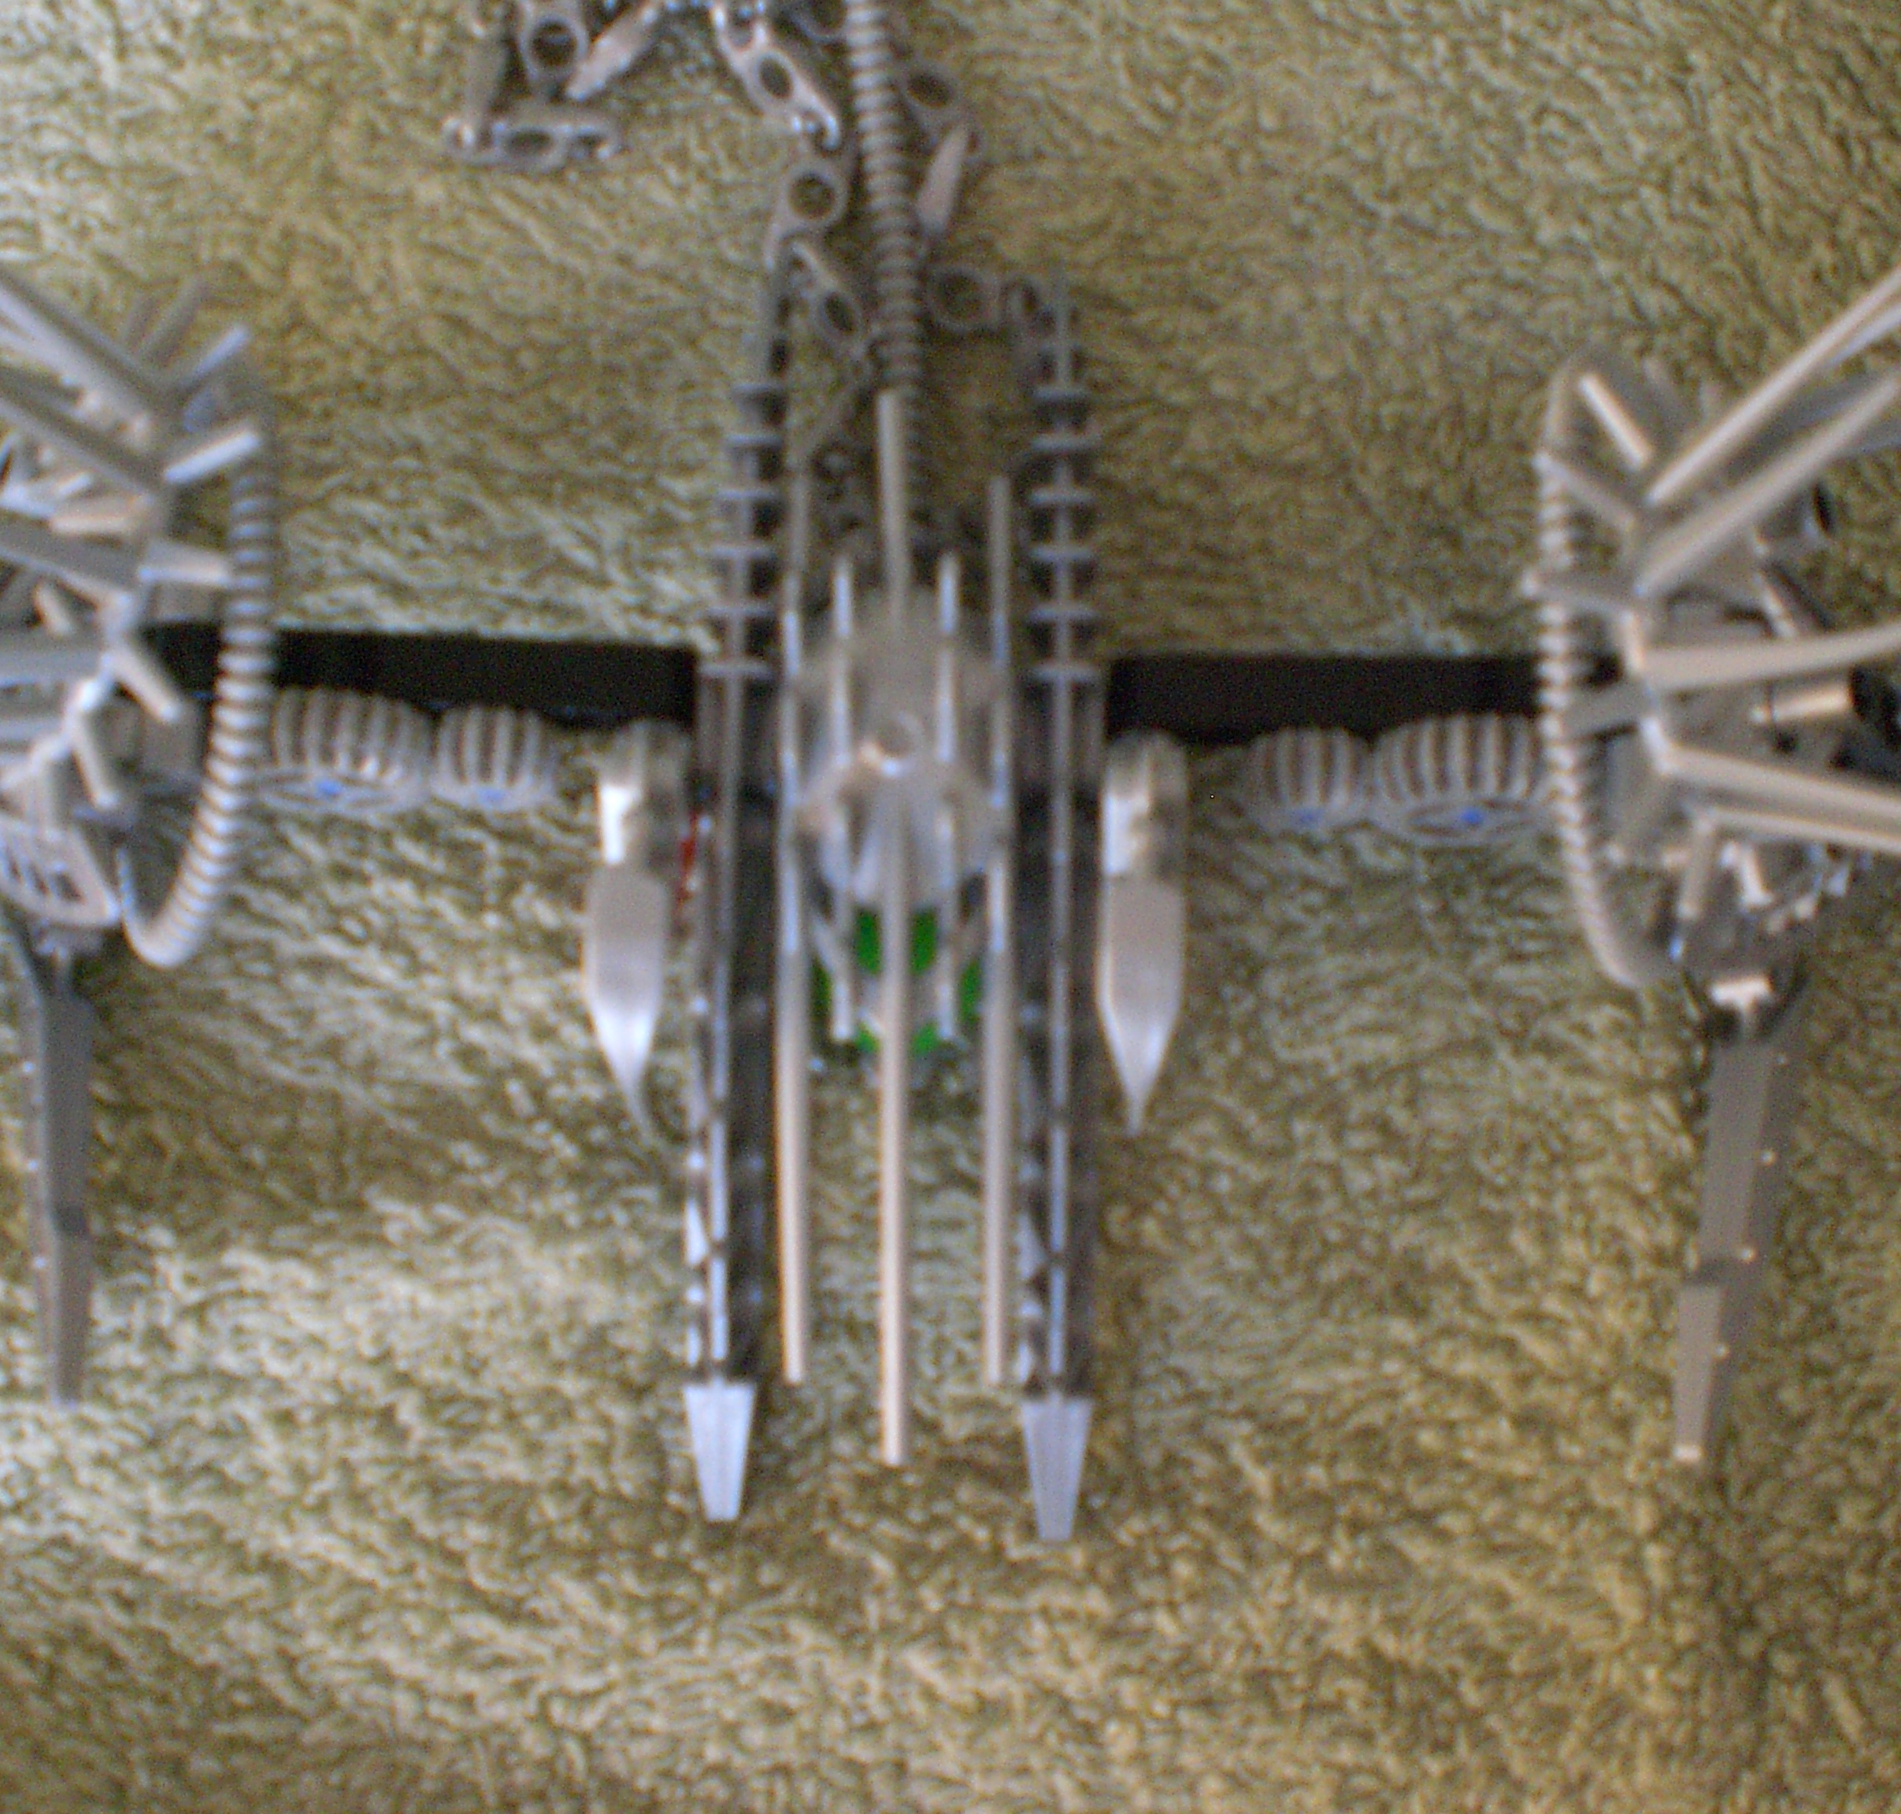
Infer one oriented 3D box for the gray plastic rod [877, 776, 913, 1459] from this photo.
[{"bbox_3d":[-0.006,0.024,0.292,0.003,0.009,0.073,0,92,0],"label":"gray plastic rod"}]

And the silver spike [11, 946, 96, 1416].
[{"bbox_3d":[-0.109,0.032,0.322,0.009,0.009,0.056,0,90,0],"label":"silver spike"}]

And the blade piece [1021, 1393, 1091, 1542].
[{"bbox_3d":[0.013,0.066,0.315,0.008,0.006,0.017,0,93,0],"label":"blade piece"}]

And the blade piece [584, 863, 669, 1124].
[{"bbox_3d":[-0.039,0.010,0.319,0.009,0.010,0.030,0,95,0],"label":"blade piece"}]

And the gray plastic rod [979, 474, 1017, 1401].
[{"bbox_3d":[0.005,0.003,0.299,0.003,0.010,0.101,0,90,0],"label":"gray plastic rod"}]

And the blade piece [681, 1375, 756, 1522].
[{"bbox_3d":[-0.027,0.064,0.315,0.008,0.006,0.016,0,93,0],"label":"blade piece"}]

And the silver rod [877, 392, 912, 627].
[{"bbox_3d":[-0.006,-0.044,0.292,0.003,0.004,0.027,-2,81,0],"label":"silver rod"}]

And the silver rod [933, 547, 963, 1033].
[{"bbox_3d":[0.000,-0.013,0.301,0.003,0.004,0.055,0,90,0],"label":"silver rod"}]

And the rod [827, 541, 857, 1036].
[{"bbox_3d":[-0.012,-0.012,0.301,0.003,0.004,0.055,0,90,0],"label":"rod"}]

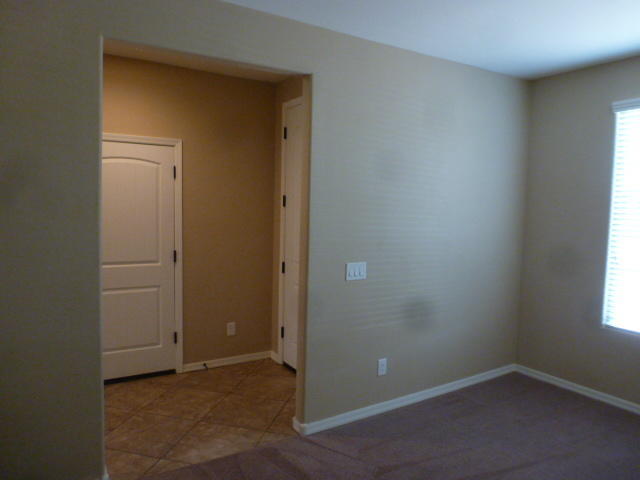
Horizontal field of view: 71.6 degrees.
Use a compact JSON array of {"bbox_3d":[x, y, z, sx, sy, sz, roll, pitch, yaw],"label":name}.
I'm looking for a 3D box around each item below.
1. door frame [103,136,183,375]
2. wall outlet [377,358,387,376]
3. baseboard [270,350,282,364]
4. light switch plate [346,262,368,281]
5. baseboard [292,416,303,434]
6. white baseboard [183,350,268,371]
[{"bbox_3d":[-1.657,0.183,3.800,0.930,2.115,0.100,-2,5,-31],"label":"door frame"},{"bbox_3d":[0.477,0.973,3.375,0.075,0.120,0.012,-2,5,-31],"label":"wall outlet"},{"bbox_3d":[-0.457,1.181,4.434,0.016,0.074,0.250,-2,5,-31],"label":"baseboard"},{"bbox_3d":[0.266,0.224,3.178,0.165,0.120,0.012,-2,5,-31],"label":"light switch plate"},{"bbox_3d":[-0.155,1.295,3.086,0.016,0.076,0.125,-2,5,-31],"label":"baseboard"},{"bbox_3d":[-0.887,1.182,4.318,0.860,0.074,0.016,-2,5,-31],"label":"white baseboard"}]

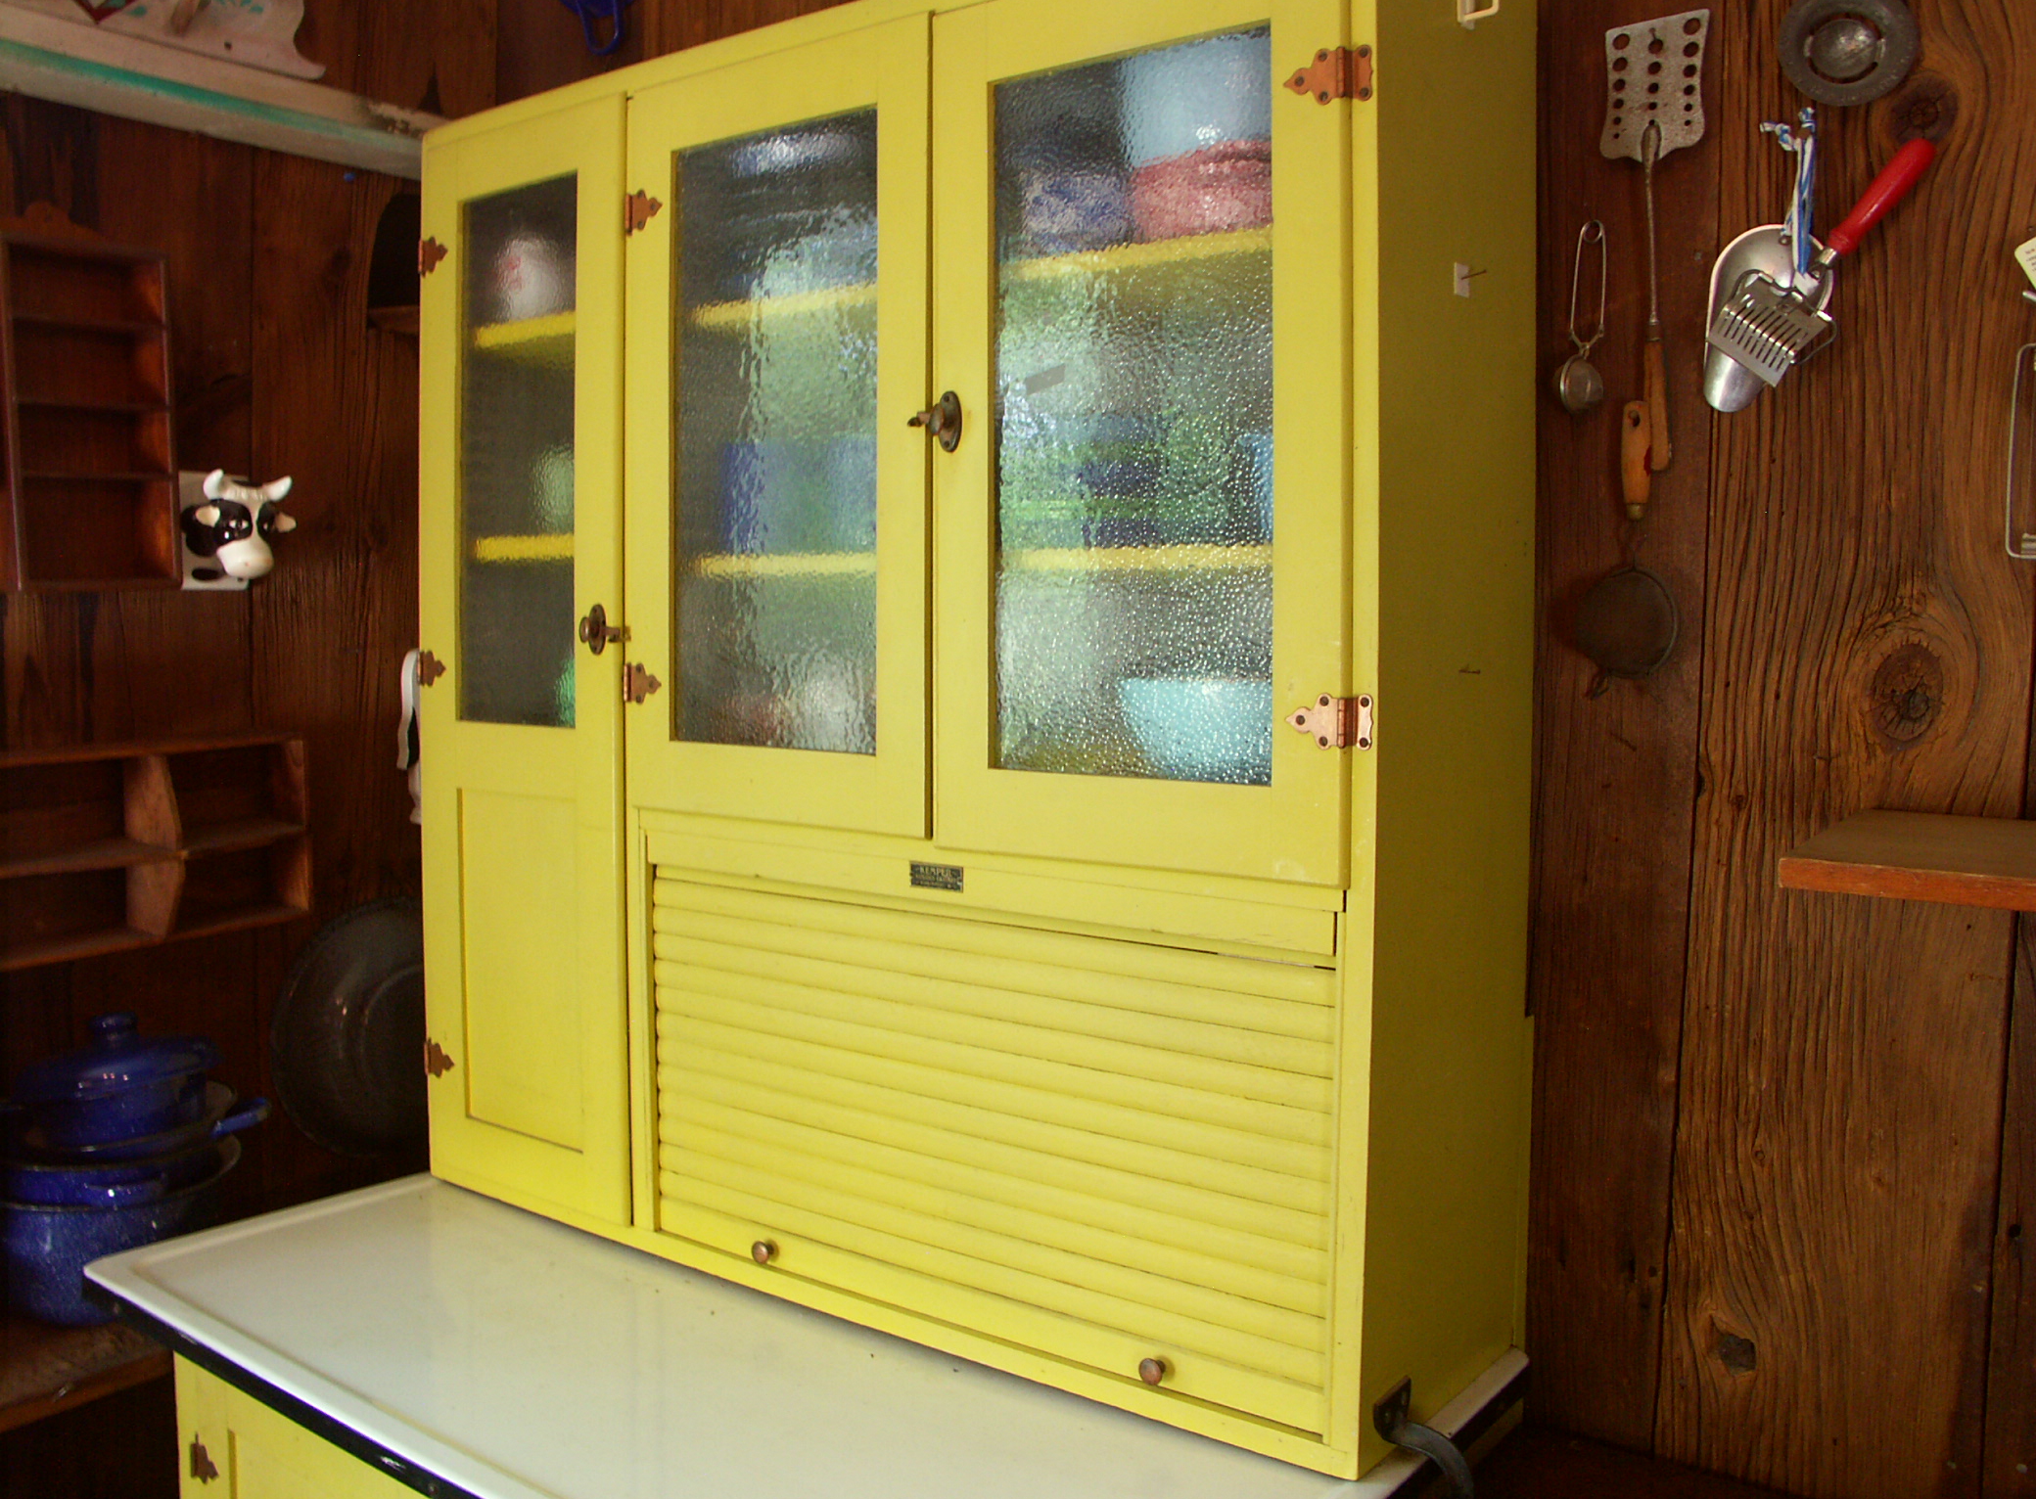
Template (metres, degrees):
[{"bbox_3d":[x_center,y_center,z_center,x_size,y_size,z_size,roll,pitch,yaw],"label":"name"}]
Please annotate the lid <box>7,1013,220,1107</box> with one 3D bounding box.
[{"bbox_3d":[-0.864,0.281,1.578,0.182,0.058,0.182,-5,5,0],"label":"lid"}]

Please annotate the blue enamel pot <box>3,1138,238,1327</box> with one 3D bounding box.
[{"bbox_3d":[-0.866,0.463,1.584,0.224,0.122,0.224,0,3,0],"label":"blue enamel pot"}]

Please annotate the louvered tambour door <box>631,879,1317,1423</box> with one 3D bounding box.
[{"bbox_3d":[-0.061,0.276,1.244,0.651,0.310,0.030,3,4,37],"label":"louvered tambour door"}]

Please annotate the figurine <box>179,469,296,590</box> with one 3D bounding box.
[{"bbox_3d":[-0.815,-0.228,1.720,0.098,0.122,0.106,3,4,37],"label":"figurine"}]

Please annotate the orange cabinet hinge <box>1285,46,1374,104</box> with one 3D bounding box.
[{"bbox_3d":[0.191,-0.413,1.014,0.060,0.034,0.014,3,4,37],"label":"orange cabinet hinge"}]

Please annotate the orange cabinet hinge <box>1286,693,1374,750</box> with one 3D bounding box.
[{"bbox_3d":[0.195,-0.018,1.029,0.060,0.035,0.014,3,4,37],"label":"orange cabinet hinge"}]

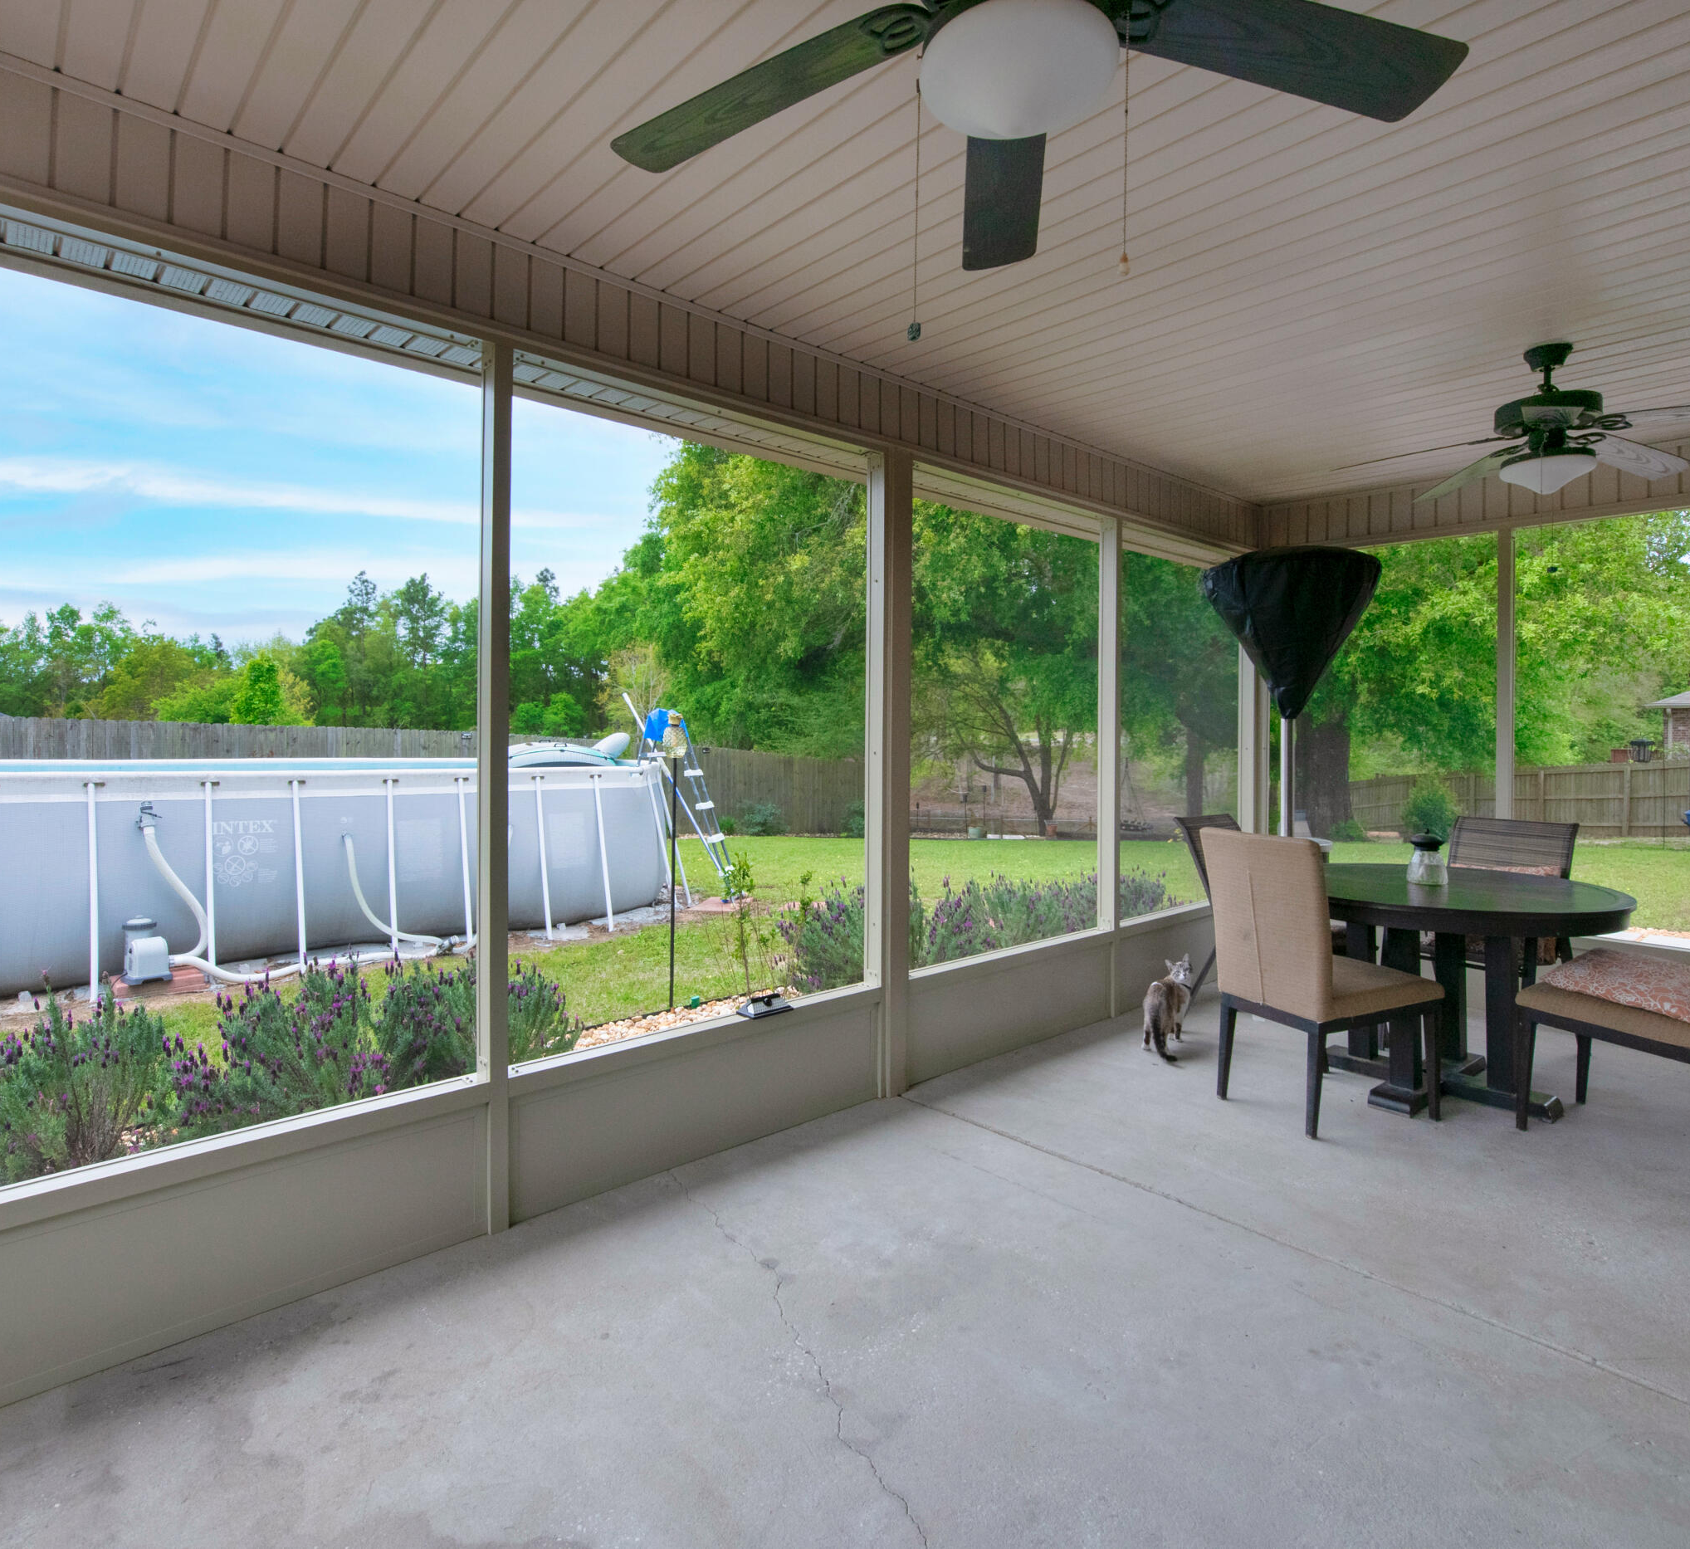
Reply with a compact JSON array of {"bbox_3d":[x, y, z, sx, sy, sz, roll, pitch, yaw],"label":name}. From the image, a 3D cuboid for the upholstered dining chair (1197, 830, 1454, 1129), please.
[{"bbox_3d":[1.695,0.704,3.221,0.640,1.000,0.480,-1,2,-24],"label":"upholstered dining chair"}]

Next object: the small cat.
[{"bbox_3d":[1.414,0.998,3.931,0.160,0.370,0.410,1,2,38],"label":"small cat"}]

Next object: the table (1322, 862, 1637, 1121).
[{"bbox_3d":[2.204,0.810,3.484,1.310,0.775,1.310,-1,2,-41],"label":"table"}]

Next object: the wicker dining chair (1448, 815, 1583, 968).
[{"bbox_3d":[2.828,0.701,4.045,0.650,0.965,0.530,-1,2,-29],"label":"wicker dining chair"}]

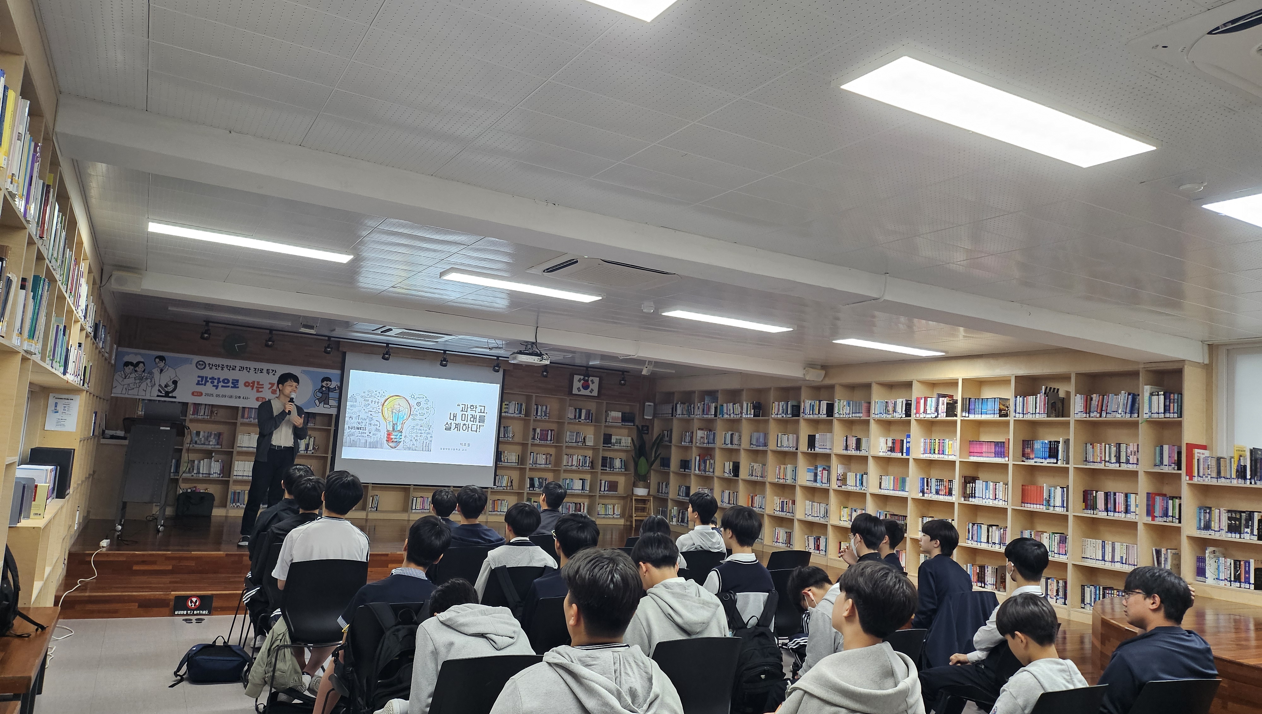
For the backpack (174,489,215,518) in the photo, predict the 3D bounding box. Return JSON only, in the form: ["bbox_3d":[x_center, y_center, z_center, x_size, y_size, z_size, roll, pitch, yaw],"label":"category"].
[{"bbox_3d":[-5.272,1.785,10.594,0.440,0.310,0.200,7,-7,-29],"label":"backpack"}]

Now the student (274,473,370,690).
[{"bbox_3d":[-1.811,1.327,5.036,0.510,1.330,0.700,8,-7,-31],"label":"student"}]

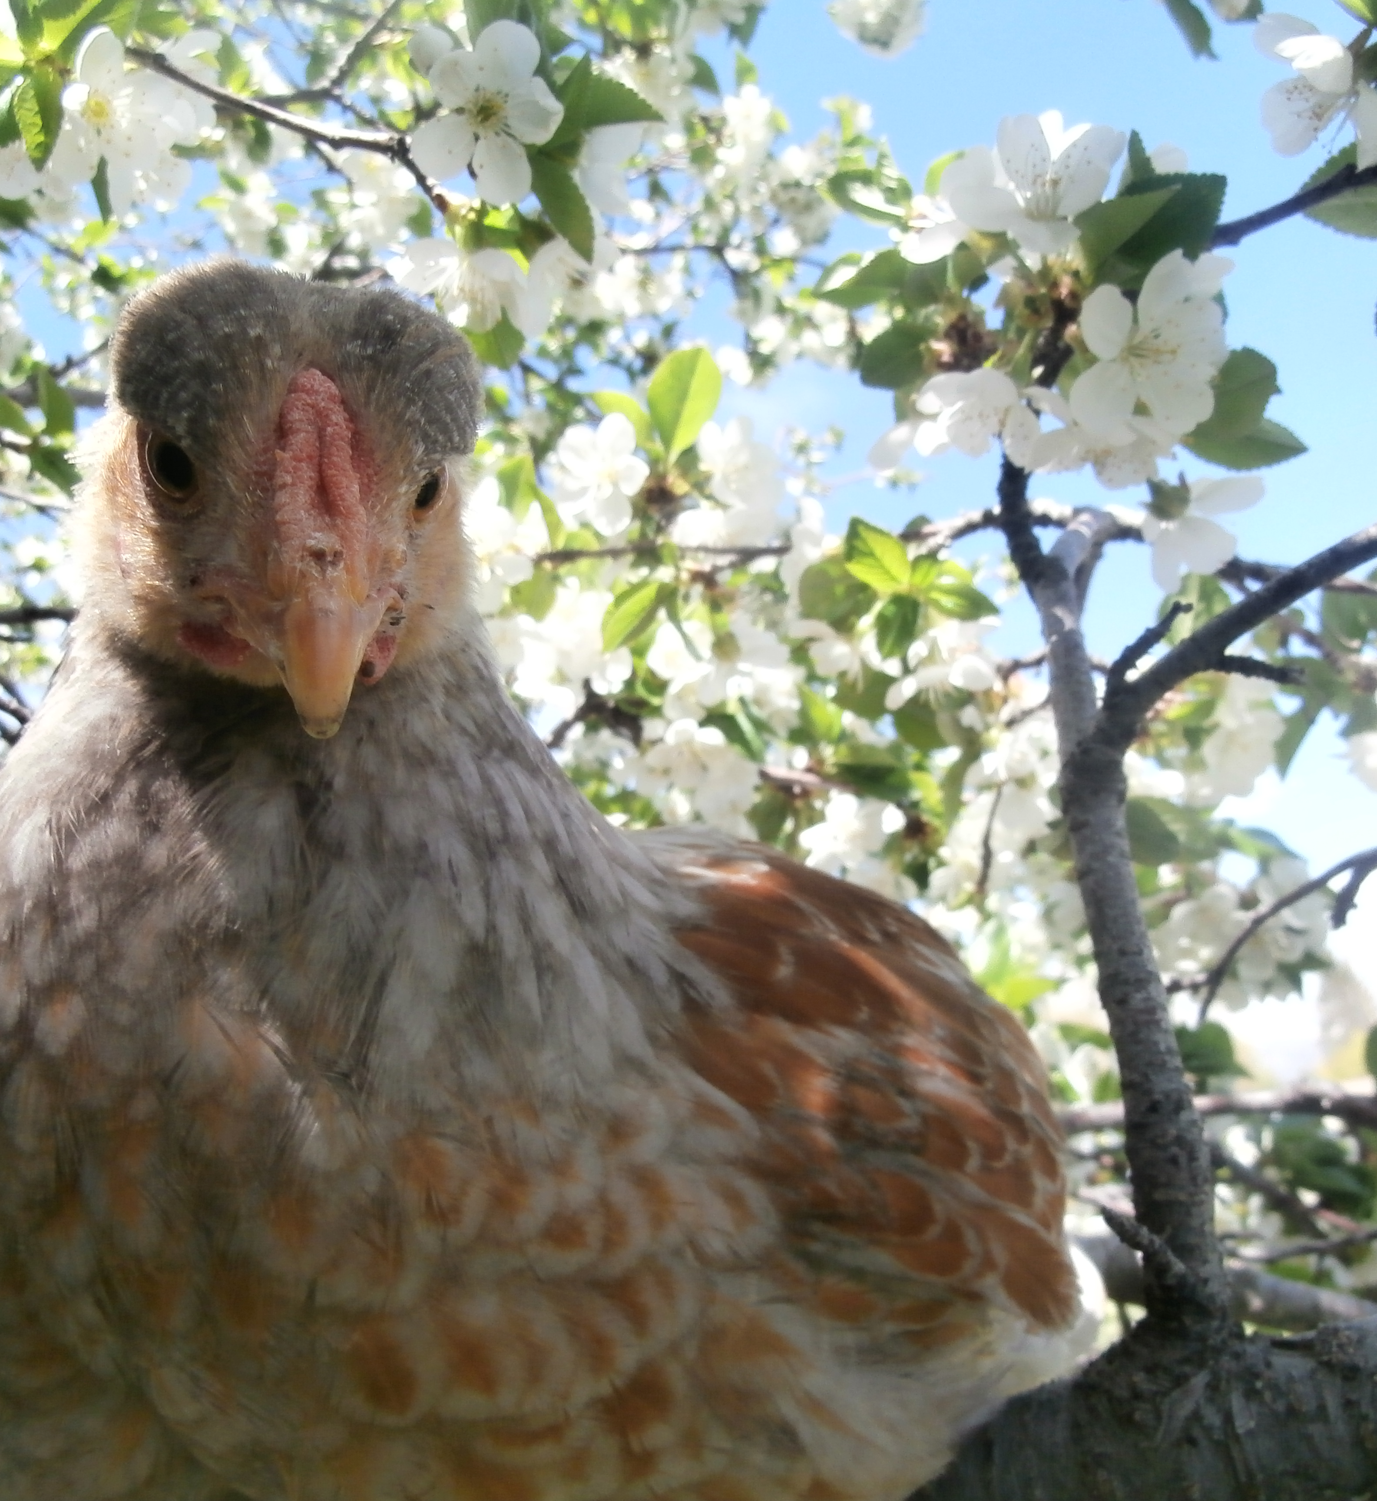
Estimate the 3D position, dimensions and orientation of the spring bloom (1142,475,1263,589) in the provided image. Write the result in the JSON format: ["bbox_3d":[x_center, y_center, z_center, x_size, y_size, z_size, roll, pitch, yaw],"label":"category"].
[{"bbox_3d":[0.107,-0.046,0.290,0.026,0.023,0.015,-8,-46,27],"label":"spring bloom"}]

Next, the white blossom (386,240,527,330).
[{"bbox_3d":[-0.049,-0.101,0.302,0.032,0.017,0.027,-3,-46,11],"label":"white blossom"}]

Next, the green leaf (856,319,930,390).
[{"bbox_3d":[0.041,-0.080,0.280,0.018,0.015,0.005,-27,36,-24],"label":"green leaf"}]

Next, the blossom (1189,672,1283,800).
[{"bbox_3d":[0.177,-0.003,0.452,0.032,0.036,0.018,-3,8,12],"label":"blossom"}]

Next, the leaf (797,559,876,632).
[{"bbox_3d":[0.053,-0.057,0.500,0.029,0.027,0.014,0,-13,0],"label":"leaf"}]

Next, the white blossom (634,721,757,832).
[{"bbox_3d":[0.003,0.008,0.420,0.036,0.034,0.020,-2,9,6],"label":"white blossom"}]

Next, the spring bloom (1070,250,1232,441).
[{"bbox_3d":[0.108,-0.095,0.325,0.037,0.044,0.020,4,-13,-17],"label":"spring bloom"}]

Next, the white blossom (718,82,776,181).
[{"bbox_3d":[0.027,-0.280,0.632,0.029,0.038,0.018,0,12,0],"label":"white blossom"}]

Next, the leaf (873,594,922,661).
[{"bbox_3d":[0.072,-0.043,0.480,0.017,0.024,0.014,0,-13,0],"label":"leaf"}]

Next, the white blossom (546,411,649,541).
[{"bbox_3d":[-0.025,-0.078,0.392,0.031,0.035,0.016,5,7,-19],"label":"white blossom"}]

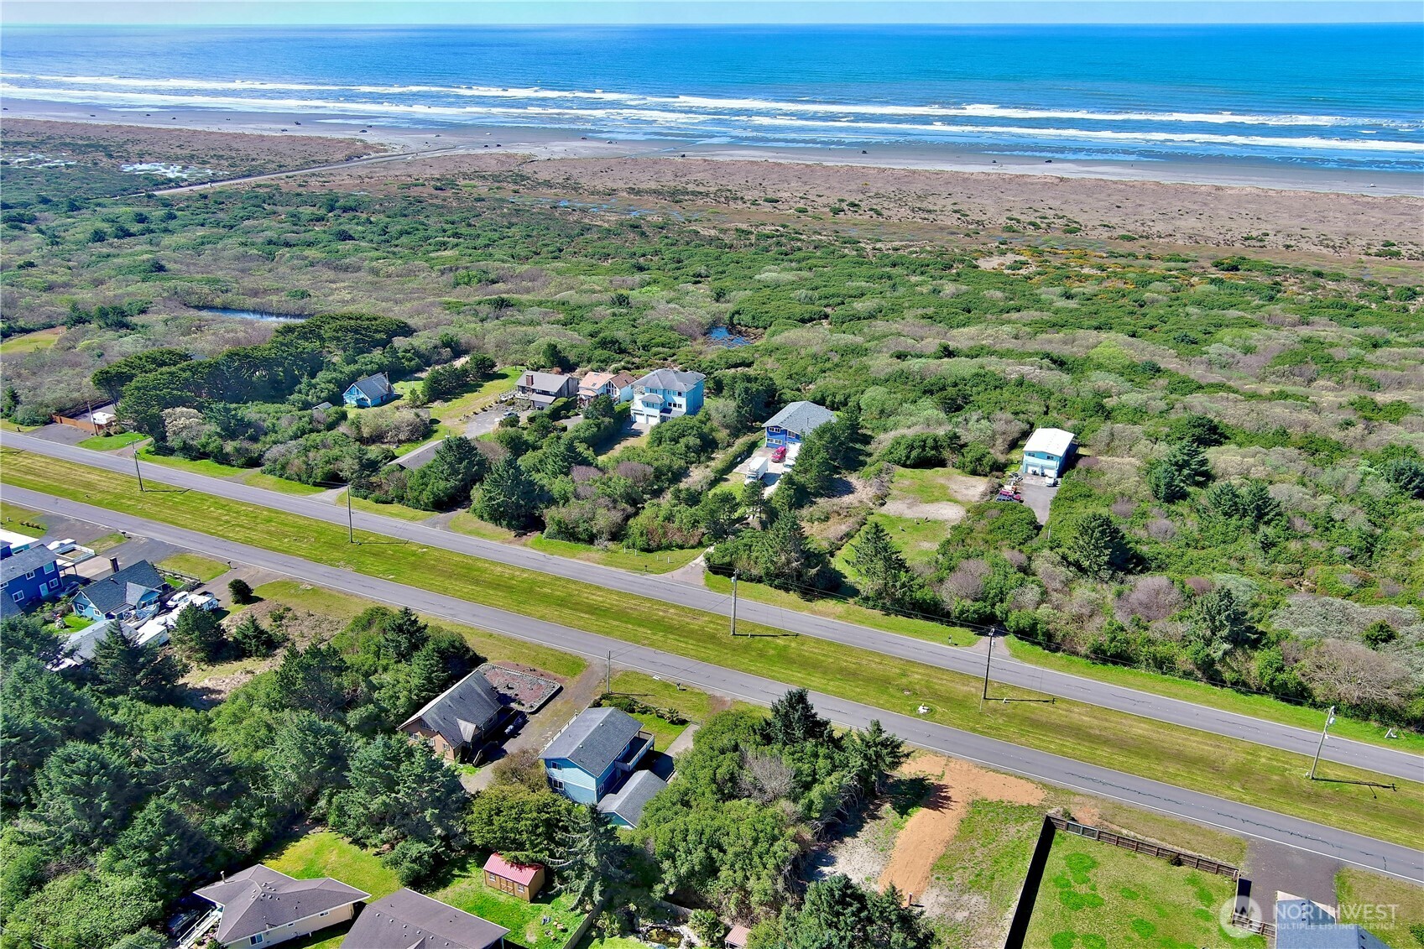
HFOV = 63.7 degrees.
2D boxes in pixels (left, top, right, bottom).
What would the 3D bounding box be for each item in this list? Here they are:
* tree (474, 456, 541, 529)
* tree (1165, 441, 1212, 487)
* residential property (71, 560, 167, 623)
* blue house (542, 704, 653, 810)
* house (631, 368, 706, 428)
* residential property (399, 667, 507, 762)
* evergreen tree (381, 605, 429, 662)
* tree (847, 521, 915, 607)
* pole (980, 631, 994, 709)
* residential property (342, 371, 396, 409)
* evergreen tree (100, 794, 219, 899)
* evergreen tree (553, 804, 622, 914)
[{"bbox_3d":[-40.957,3.002,229.331,12.600,14.382,12.600,0,22,0],"label":"tree"},{"bbox_3d":[104.384,-2.283,248.114,9.800,10.141,9.800,0,22,0],"label":"tree"},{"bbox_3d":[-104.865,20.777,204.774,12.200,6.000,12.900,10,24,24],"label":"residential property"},{"bbox_3d":[-15.349,37.287,154.061,10.000,6.500,13.100,10,24,23],"label":"blue house"},{"bbox_3d":[-10.568,-19.623,288.396,14.300,11.000,14.500,8,23,19],"label":"house"},{"bbox_3d":[-36.844,33.809,162.932,9.800,6.400,12.200,10,24,24],"label":"residential property"},{"bbox_3d":[-50.327,25.767,187.631,7.400,9.400,7.400,0,22,0],"label":"evergreen tree"},{"bbox_3d":[30.670,15.554,205.188,11.600,15.400,11.600,0,22,0],"label":"tree"},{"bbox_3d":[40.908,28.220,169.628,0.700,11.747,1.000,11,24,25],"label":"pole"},{"bbox_3d":[-90.387,-22.346,301.896,9.200,6.200,11.000,10,24,23],"label":"residential property"},{"bbox_3d":[-62.740,42.343,131.221,11.500,12.300,11.500,0,22,0],"label":"evergreen tree"},{"bbox_3d":[-14.498,44.438,135.290,8.800,13.400,8.800,0,22,0],"label":"evergreen tree"}]

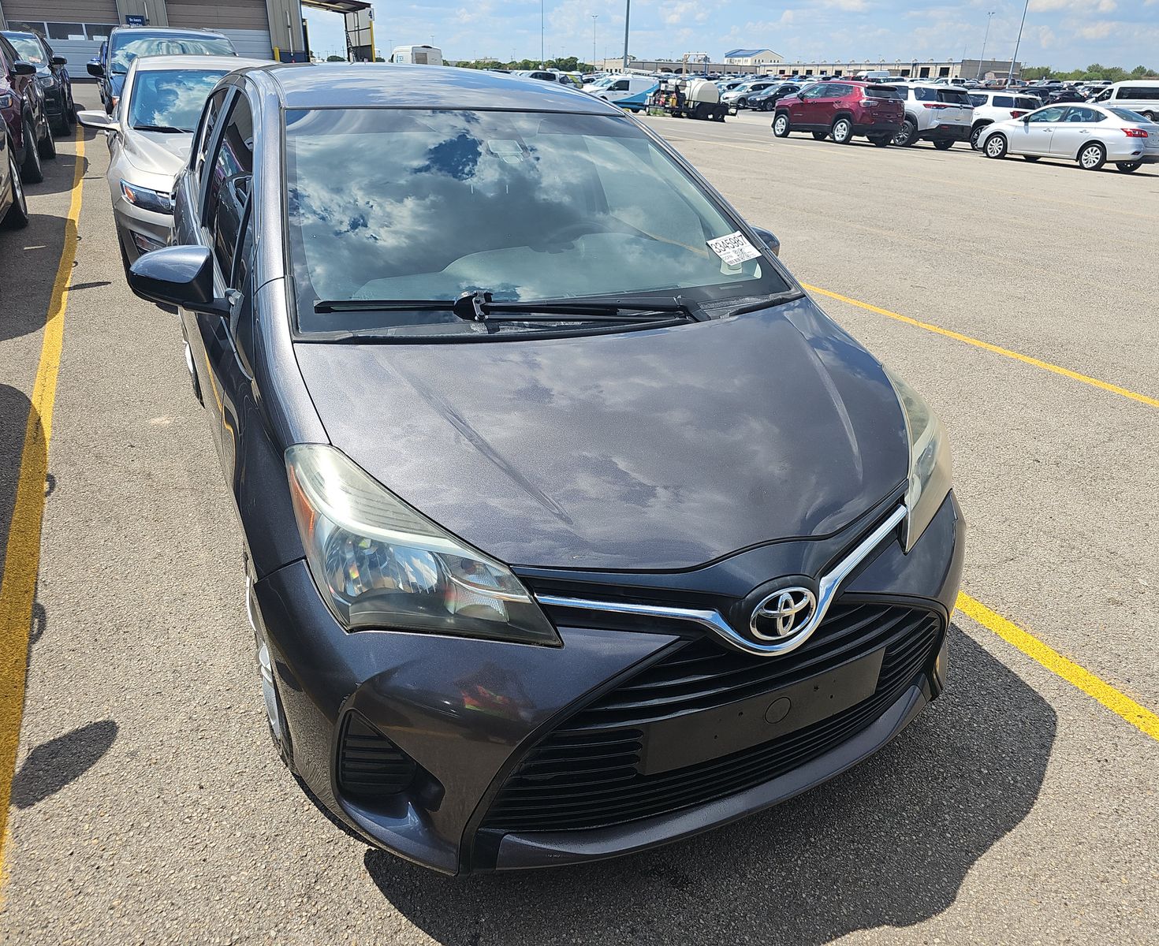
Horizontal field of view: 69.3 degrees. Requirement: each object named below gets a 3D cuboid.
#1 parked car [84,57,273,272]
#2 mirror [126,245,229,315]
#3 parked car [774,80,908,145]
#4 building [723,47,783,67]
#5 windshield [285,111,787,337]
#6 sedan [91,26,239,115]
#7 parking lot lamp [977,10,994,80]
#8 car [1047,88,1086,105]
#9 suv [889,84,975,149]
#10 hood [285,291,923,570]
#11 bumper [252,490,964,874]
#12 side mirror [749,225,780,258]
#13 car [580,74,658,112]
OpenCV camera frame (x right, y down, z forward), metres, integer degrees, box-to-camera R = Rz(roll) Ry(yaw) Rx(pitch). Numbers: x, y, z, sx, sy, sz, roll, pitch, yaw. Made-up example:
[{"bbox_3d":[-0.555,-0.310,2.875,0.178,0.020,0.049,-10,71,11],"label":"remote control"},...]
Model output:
[{"bbox_3d":[-3.102,-2.787,7.256,1.860,1.460,4.900,-11,28,-26],"label":"parked car"},{"bbox_3d":[-0.996,-0.480,2.083,0.220,0.165,0.165,-10,28,-23],"label":"mirror"},{"bbox_3d":[7.744,-10.854,25.273,1.840,1.640,4.400,-12,28,-25],"label":"parked car"},{"bbox_3d":[60.226,-141.729,291.866,13.000,10.000,13.500,-11,28,-24],"label":"building"},{"bbox_3d":[-0.146,-0.745,2.202,1.330,0.140,0.920,-10,56,-23],"label":"windshield"},{"bbox_3d":[-5.578,-5.243,11.660,1.970,1.770,4.900,-12,29,-27],"label":"sedan"},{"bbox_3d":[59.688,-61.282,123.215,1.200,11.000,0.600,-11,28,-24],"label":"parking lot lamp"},{"bbox_3d":[35.041,-26.758,60.537,4.600,1.520,1.830,-11,28,-24],"label":"car"},{"bbox_3d":[10.065,-11.408,26.668,1.980,1.770,5.000,-10,28,-23],"label":"suv"},{"bbox_3d":[0.167,-0.126,1.715,1.340,0.300,0.780,-10,28,-24],"label":"hood"},{"bbox_3d":[0.269,0.373,1.702,1.670,0.560,0.470,-10,28,-23],"label":"bumper"},{"bbox_3d":[0.557,-0.753,2.760,0.220,0.165,0.165,-10,28,-23],"label":"side mirror"},{"bbox_3d":[2.407,-20.796,46.000,4.600,1.840,1.830,-14,29,-30],"label":"car"}]

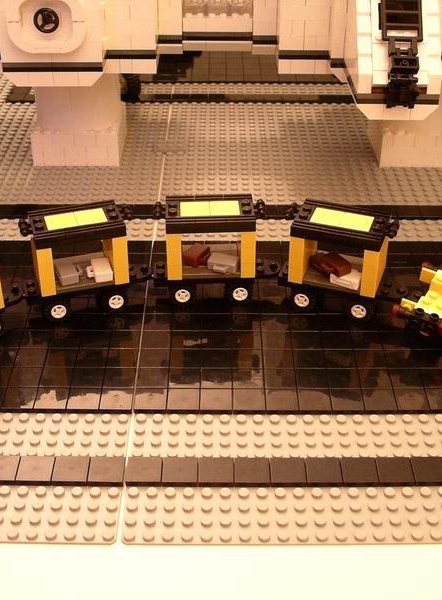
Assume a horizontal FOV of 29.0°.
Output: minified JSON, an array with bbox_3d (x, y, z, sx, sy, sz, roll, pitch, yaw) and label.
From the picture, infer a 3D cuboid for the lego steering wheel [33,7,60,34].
[{"bbox_3d":[-0.109,-0.175,0.535,0.016,0.016,0.006,0,35,0],"label":"lego steering wheel"}]

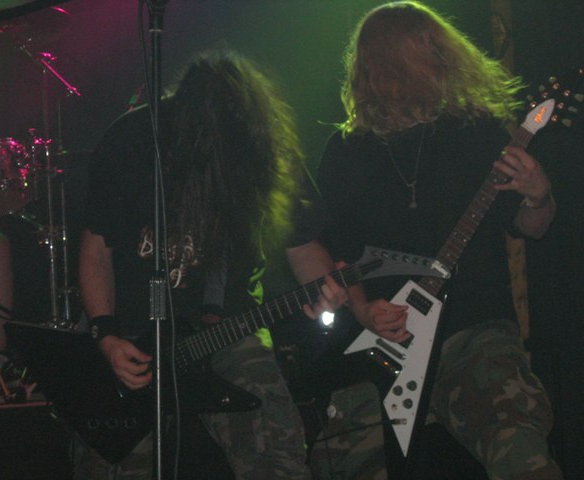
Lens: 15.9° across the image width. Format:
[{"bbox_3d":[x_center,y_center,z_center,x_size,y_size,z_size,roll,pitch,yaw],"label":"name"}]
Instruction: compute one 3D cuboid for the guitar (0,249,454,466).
[{"bbox_3d":[-0.154,0.185,4.984,1.081,0.448,0.075,-25,-9,16],"label":"guitar"}]

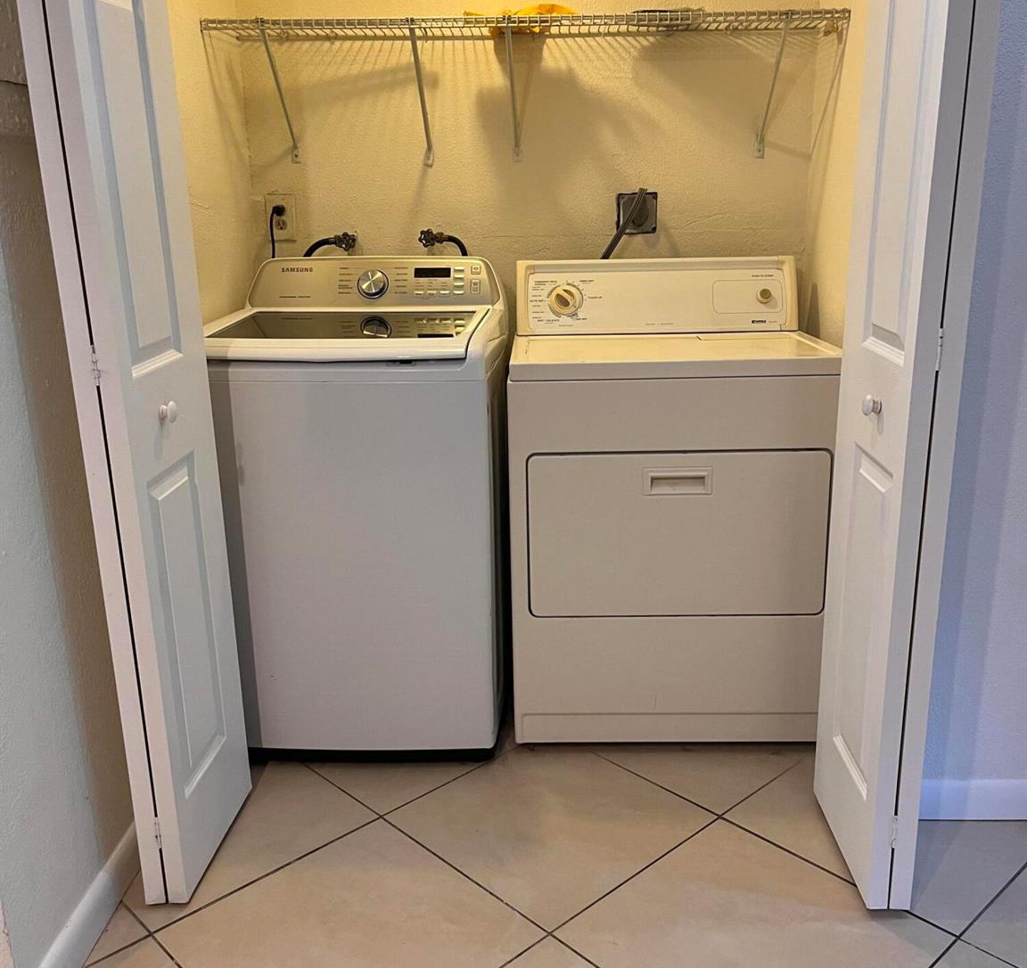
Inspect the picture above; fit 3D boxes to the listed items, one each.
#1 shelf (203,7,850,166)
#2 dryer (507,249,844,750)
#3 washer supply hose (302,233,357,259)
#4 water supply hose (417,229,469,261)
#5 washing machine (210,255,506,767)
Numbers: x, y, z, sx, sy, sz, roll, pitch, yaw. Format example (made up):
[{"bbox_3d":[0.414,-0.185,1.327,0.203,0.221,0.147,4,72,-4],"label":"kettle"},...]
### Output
[{"bbox_3d":[0.030,-0.986,2.593,1.523,0.331,0.316,-1,16,2],"label":"shelf"},{"bbox_3d":[0.378,0.000,2.629,0.739,1.094,0.701,-1,16,2],"label":"dryer"},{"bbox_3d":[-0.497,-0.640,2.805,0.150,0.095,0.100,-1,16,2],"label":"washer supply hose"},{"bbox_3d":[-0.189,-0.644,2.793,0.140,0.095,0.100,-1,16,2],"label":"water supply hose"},{"bbox_3d":[-0.351,0.013,2.597,0.687,1.119,0.737,-1,16,2],"label":"washing machine"}]

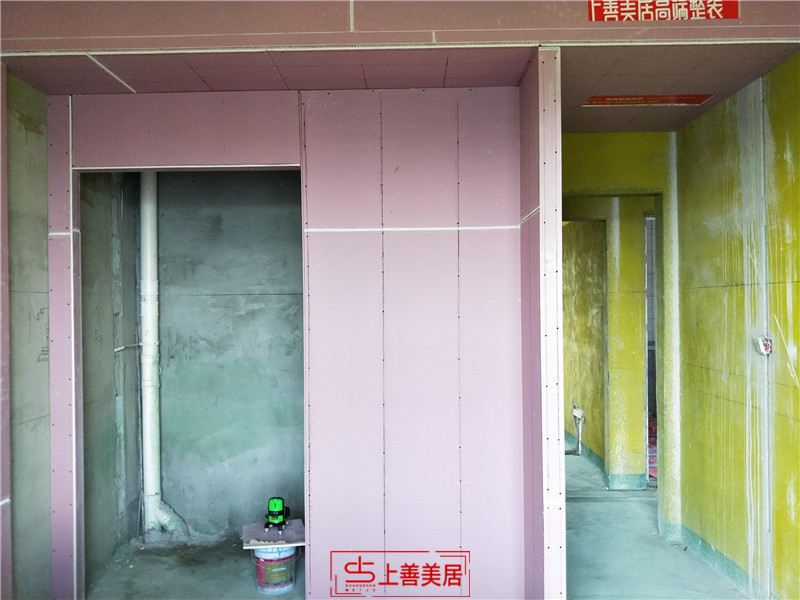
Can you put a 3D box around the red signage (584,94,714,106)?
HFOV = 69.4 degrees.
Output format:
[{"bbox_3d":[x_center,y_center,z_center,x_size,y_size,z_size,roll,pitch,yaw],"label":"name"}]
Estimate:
[{"bbox_3d":[1.308,-1.046,3.059,0.639,0.015,0.176,-1,-1,1],"label":"red signage"}]

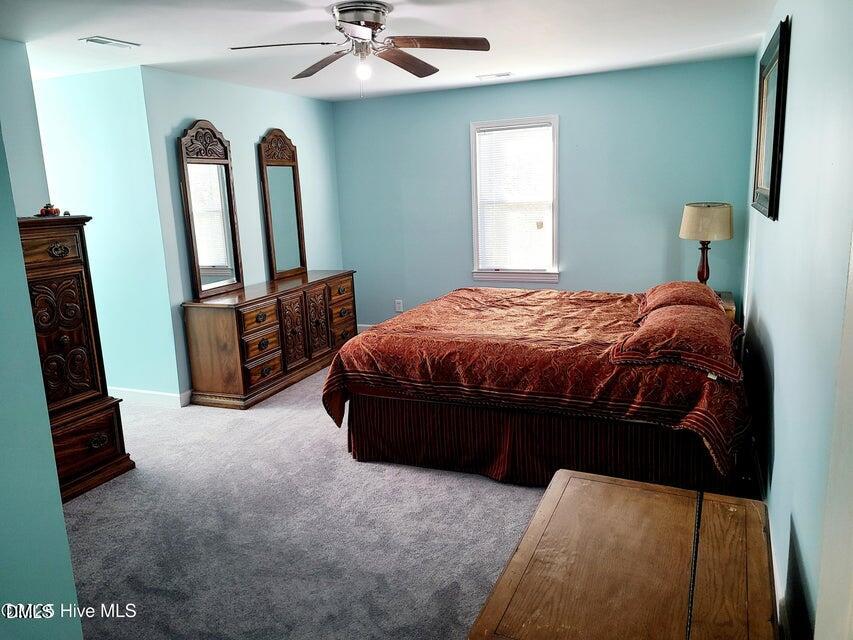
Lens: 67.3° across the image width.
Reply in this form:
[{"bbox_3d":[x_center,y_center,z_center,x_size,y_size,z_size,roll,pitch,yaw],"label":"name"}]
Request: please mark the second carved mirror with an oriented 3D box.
[{"bbox_3d":[-1.298,-1.043,5.784,0.065,1.324,0.520,3,13,23],"label":"second carved mirror"}]

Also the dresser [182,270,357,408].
[{"bbox_3d":[-1.239,0.084,5.525,0.505,0.778,1.780,3,13,23],"label":"dresser"}]

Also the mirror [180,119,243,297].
[{"bbox_3d":[-1.663,-0.852,4.950,0.065,1.324,0.520,3,13,23],"label":"mirror"}]

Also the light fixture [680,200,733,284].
[{"bbox_3d":[2.138,-0.524,4.911,0.370,0.721,0.370,3,13,23],"label":"light fixture"}]

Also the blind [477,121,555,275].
[{"bbox_3d":[0.823,-1.134,6.078,0.725,1.355,0.050,3,13,23],"label":"blind"}]

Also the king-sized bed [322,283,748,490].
[{"bbox_3d":[0.816,0.261,4.119,2.150,0.840,2.020,3,13,23],"label":"king-sized bed"}]

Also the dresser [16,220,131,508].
[{"bbox_3d":[-2.175,0.239,3.318,0.520,1.459,0.905,3,13,23],"label":"dresser"}]

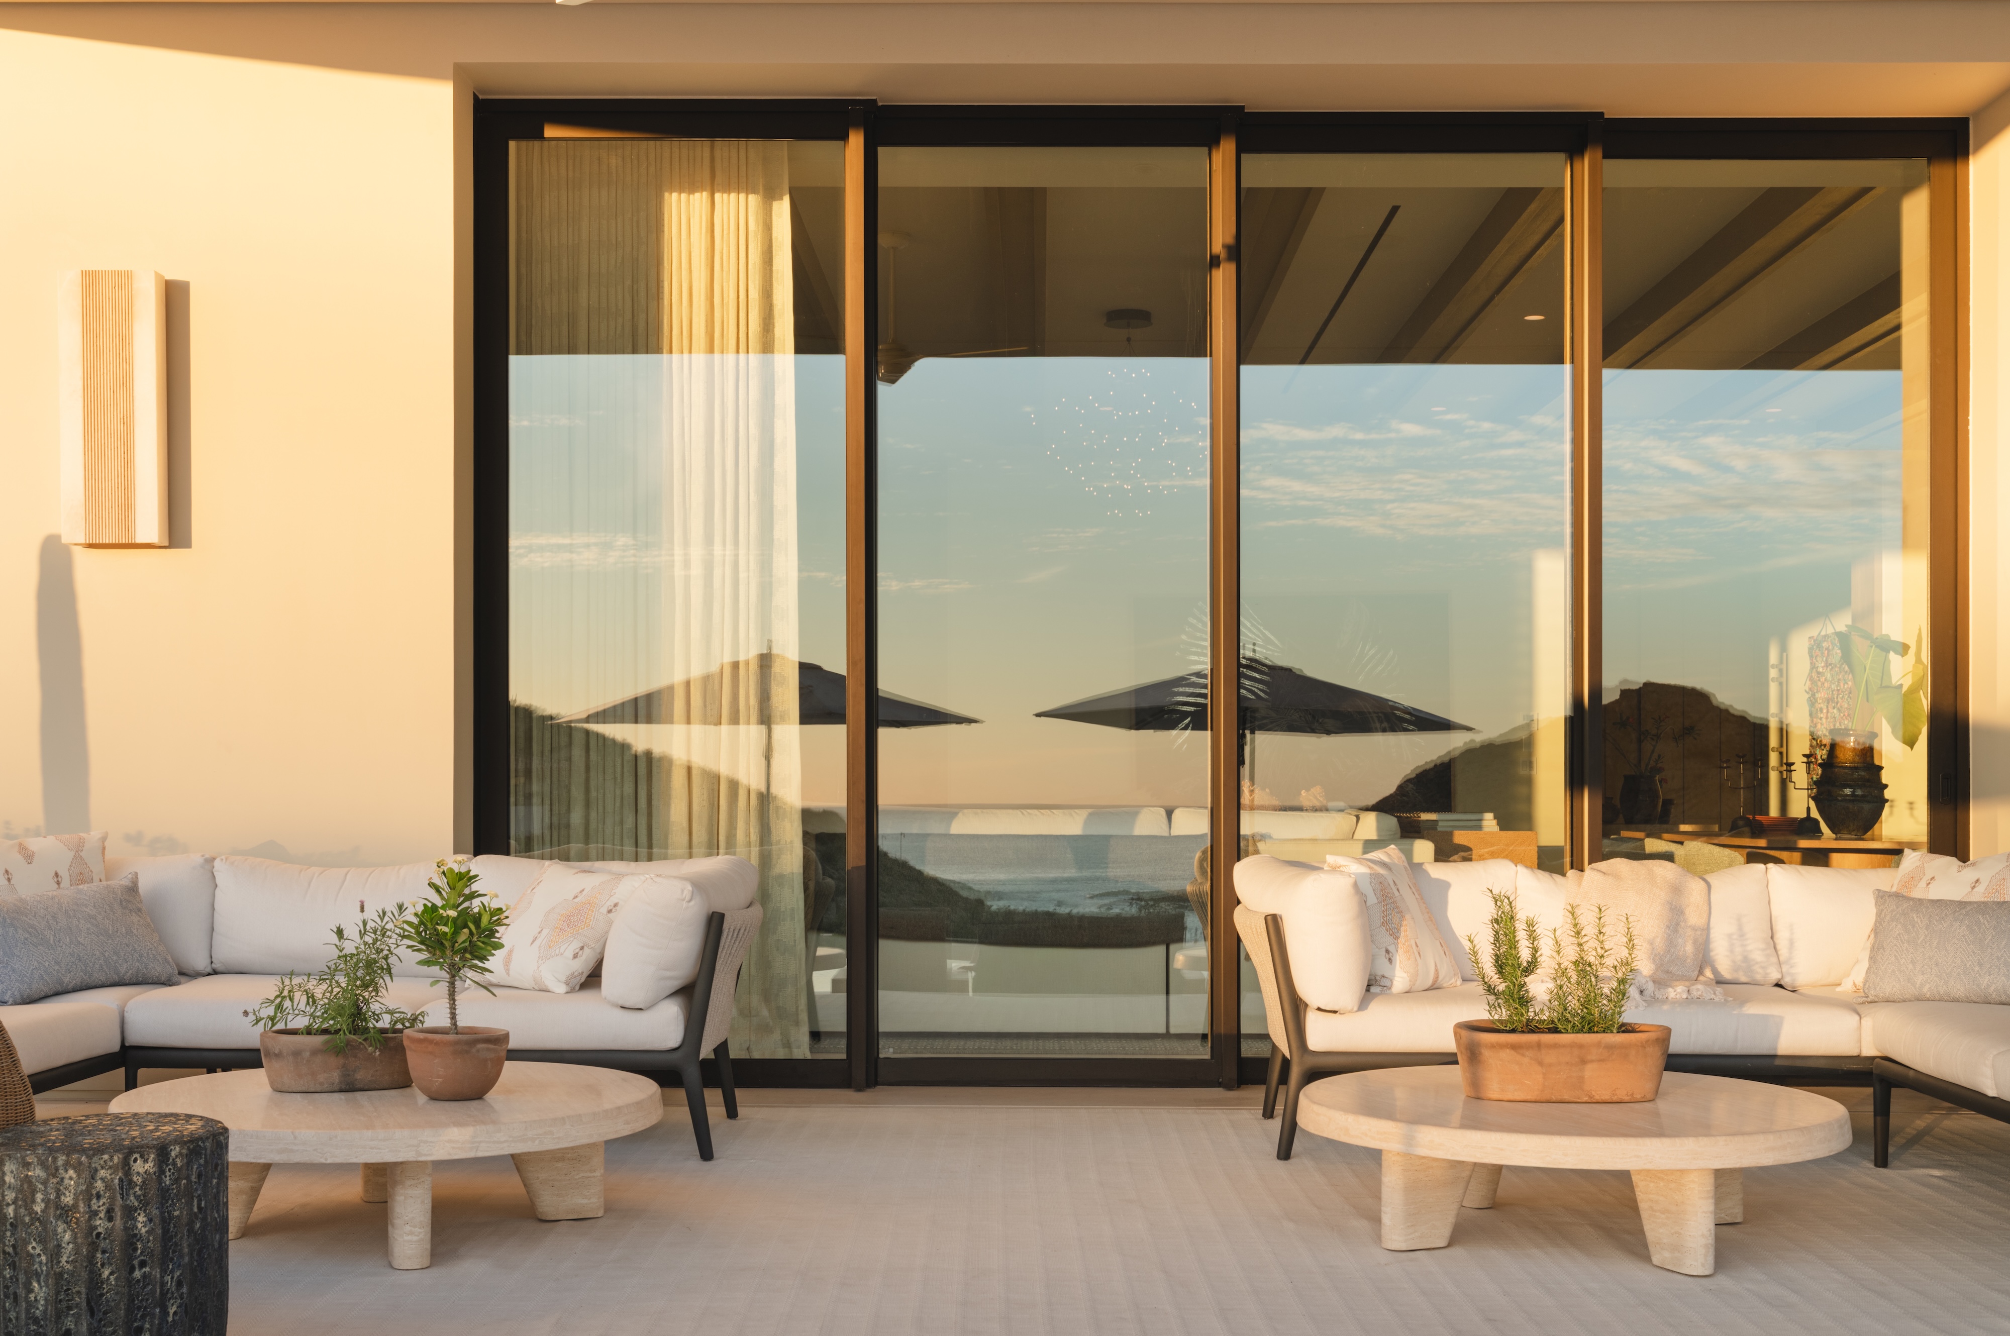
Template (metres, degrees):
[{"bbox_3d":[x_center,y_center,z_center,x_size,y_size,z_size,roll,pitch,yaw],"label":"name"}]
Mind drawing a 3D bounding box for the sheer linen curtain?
[{"bbox_3d":[-1.228,-0.237,7.850,1.080,3.270,0.150,0,0,0],"label":"sheer linen curtain"}]

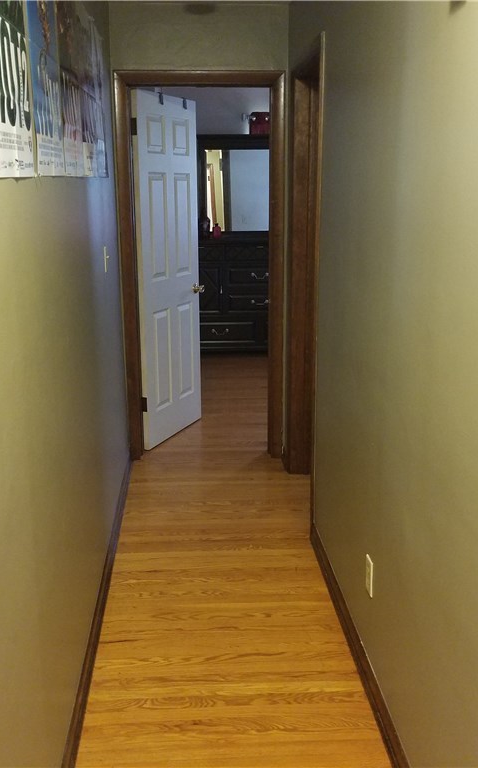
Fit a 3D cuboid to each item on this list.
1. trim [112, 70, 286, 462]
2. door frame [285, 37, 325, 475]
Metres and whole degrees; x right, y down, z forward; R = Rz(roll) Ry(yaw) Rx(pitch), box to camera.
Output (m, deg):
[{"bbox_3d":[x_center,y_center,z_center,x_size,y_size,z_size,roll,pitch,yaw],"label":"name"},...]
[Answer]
[{"bbox_3d":[-0.203,-0.606,4.335,0.889,2.137,0.140,-1,14,-4],"label":"trim"},{"bbox_3d":[0.356,-0.440,3.678,0.140,2.127,0.898,-1,14,-4],"label":"door frame"}]

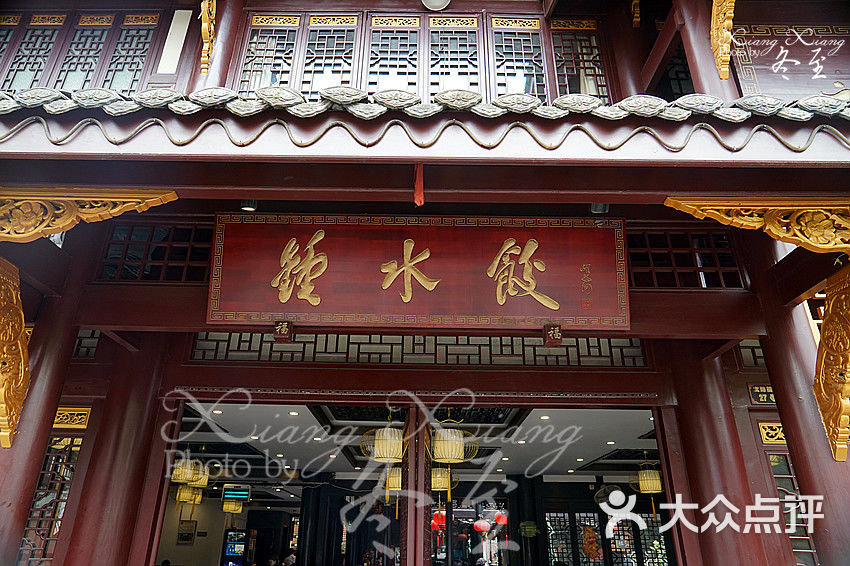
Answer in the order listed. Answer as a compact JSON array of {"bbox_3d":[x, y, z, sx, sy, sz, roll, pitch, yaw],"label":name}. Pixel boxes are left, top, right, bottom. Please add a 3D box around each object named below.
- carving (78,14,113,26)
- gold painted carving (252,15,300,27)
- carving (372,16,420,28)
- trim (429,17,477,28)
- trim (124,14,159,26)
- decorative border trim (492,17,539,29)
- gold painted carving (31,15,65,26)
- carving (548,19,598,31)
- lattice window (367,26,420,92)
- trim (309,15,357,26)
[{"bbox_3d":[-2.975,-2.379,5.138,0.311,0.129,0.040,1,-26,0],"label":"carving"},{"bbox_3d":[-1.350,-2.382,5.150,0.423,0.132,0.040,1,-26,0],"label":"gold painted carving"},{"bbox_3d":[-0.264,-2.375,5.154,0.428,0.143,0.040,1,-26,0],"label":"carving"},{"bbox_3d":[0.264,-2.372,5.156,0.428,0.143,0.040,1,-26,0],"label":"trim"},{"bbox_3d":[-2.574,-2.383,5.142,0.307,0.129,0.040,1,-26,0],"label":"trim"},{"bbox_3d":[0.828,-2.361,5.155,0.424,0.143,0.040,1,-26,0],"label":"decorative border trim"},{"bbox_3d":[-3.413,-2.380,5.135,0.320,0.129,0.040,1,-26,0],"label":"gold painted carving"},{"bbox_3d":[1.360,-2.349,5.153,0.410,0.136,0.040,1,-26,0],"label":"carving"},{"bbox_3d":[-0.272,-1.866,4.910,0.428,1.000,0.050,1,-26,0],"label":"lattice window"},{"bbox_3d":[-0.832,-2.381,5.153,0.424,0.135,0.040,1,-26,0],"label":"trim"}]

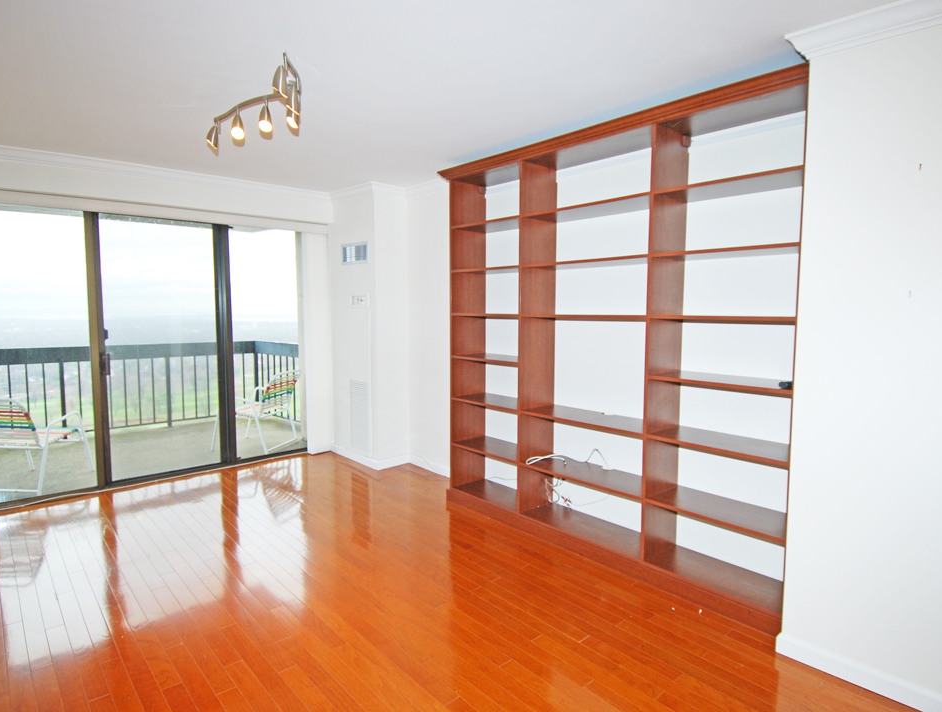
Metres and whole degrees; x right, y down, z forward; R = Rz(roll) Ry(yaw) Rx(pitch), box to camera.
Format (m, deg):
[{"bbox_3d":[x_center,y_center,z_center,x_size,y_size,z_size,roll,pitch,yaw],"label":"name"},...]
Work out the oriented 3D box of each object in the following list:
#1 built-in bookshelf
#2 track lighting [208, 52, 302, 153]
[{"bbox_3d":[0.708,-0.043,3.235,0.384,2.451,2.354,-5,7,-42],"label":"built-in bookshelf"},{"bbox_3d":[-0.965,-1.175,2.507,0.270,0.205,1.020,-5,7,-42],"label":"track lighting"}]

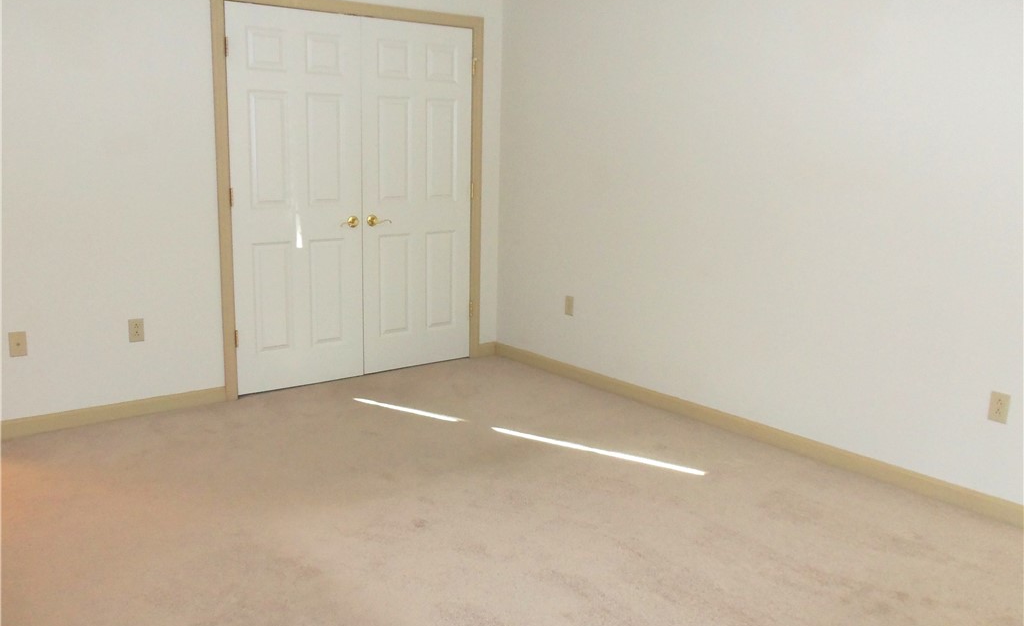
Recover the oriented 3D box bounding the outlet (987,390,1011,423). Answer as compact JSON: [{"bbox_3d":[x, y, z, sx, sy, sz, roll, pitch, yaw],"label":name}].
[{"bbox_3d":[1.837,0.360,3.126,0.008,0.115,0.070,-8,15,-38],"label":"outlet"}]

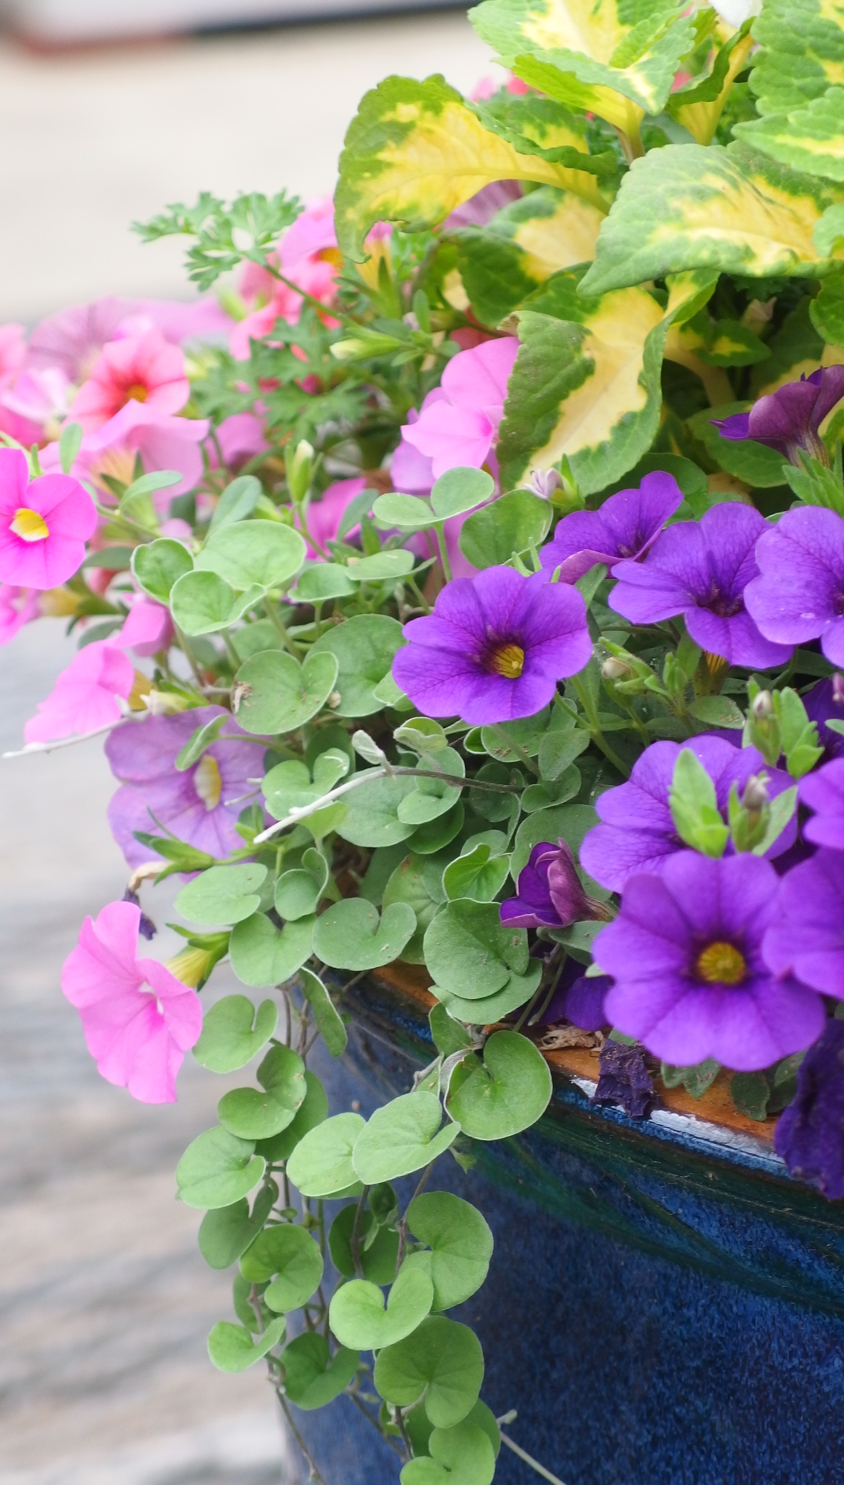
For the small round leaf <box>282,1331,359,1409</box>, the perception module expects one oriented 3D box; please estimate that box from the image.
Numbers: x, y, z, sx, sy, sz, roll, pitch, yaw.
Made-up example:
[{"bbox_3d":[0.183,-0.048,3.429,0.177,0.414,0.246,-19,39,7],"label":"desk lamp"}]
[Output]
[{"bbox_3d":[-0.019,0.116,0.890,0.015,0.015,0.006,7,-8,7],"label":"small round leaf"}]

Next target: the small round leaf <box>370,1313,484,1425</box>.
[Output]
[{"bbox_3d":[0.001,0.105,0.805,0.018,0.019,0.004,2,-9,0],"label":"small round leaf"}]

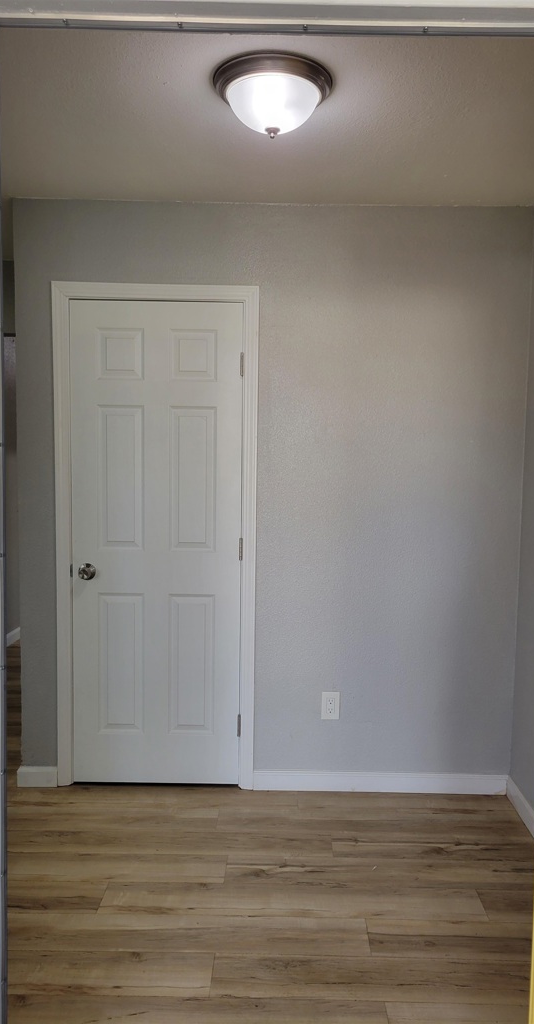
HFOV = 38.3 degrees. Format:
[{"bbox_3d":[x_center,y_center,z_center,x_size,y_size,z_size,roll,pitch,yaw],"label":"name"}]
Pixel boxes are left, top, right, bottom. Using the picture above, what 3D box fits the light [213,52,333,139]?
[{"bbox_3d":[0.016,-1.069,2.033,0.318,0.156,0.318,1,5,0],"label":"light"}]

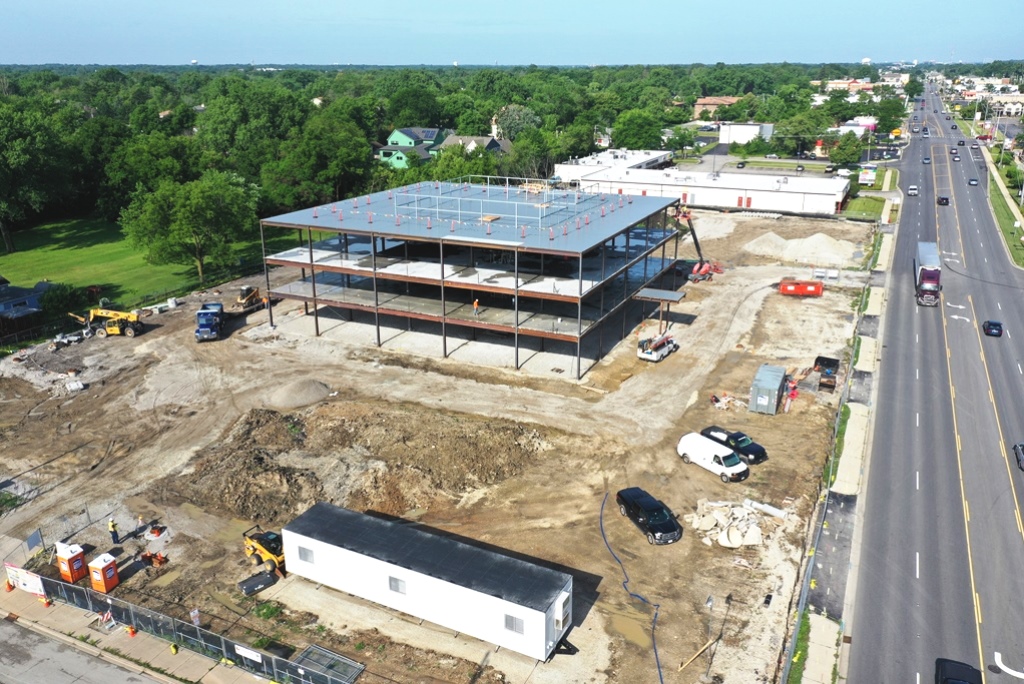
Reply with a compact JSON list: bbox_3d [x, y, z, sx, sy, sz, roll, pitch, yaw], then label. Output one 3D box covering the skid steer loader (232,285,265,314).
[{"bbox_3d":[-34.623,-5.835,104.498,1.800,2.150,3.500,6,20,17],"label":"skid steer loader"}]

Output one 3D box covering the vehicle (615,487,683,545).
[{"bbox_3d":[9.629,12.093,56.157,2.050,1.930,6.000,-7,21,-20],"label":"vehicle"}]

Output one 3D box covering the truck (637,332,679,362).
[{"bbox_3d":[16.516,0.401,89.281,2.150,2.000,5.600,12,23,32],"label":"truck"}]

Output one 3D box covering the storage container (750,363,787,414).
[{"bbox_3d":[24.556,4.555,76.454,2.420,2.620,5.900,9,21,24],"label":"storage container"}]

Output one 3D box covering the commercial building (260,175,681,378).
[{"bbox_3d":[-3.358,-11.929,103.588,40.726,15.900,36.912,9,21,24],"label":"commercial building"}]

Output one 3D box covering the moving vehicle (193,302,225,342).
[{"bbox_3d":[-36.733,-2.588,96.923,2.400,2.850,6.800,-4,20,-10],"label":"moving vehicle"}]

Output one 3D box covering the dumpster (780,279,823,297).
[{"bbox_3d":[40.586,-7.544,111.900,5.900,1.650,2.300,2,20,7],"label":"dumpster"}]

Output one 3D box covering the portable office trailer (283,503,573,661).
[{"bbox_3d":[-5.324,14.141,48.338,18.500,3.400,3.600,9,22,25],"label":"portable office trailer"}]

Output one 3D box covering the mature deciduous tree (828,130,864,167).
[{"bbox_3d":[101.879,-59.124,243.190,10.400,10.800,10.200,0,19,0],"label":"mature deciduous tree"}]

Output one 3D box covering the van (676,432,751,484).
[{"bbox_3d":[16.281,9.260,64.049,2.020,2.100,6.000,-14,24,-34],"label":"van"}]

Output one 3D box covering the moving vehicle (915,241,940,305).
[{"bbox_3d":[59.092,-9.979,113.277,2.600,4.100,21.700,9,21,24],"label":"moving vehicle"}]

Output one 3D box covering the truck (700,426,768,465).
[{"bbox_3d":[18.460,8.575,66.338,1.970,1.780,5.500,-16,25,-38],"label":"truck"}]

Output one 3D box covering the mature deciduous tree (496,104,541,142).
[{"bbox_3d":[2.169,-74.055,278.138,15.200,16.800,14.800,0,19,0],"label":"mature deciduous tree"}]

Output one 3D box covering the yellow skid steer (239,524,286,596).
[{"bbox_3d":[-15.519,13.663,52.191,3.550,2.050,1.900,13,24,34],"label":"yellow skid steer"}]

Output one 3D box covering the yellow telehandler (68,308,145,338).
[{"bbox_3d":[-48.550,-2.261,95.702,7.700,3.100,2.500,-1,19,-2],"label":"yellow telehandler"}]

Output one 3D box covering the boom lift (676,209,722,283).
[{"bbox_3d":[27.204,-14.119,116.253,7.800,11.300,3.400,-16,25,-37],"label":"boom lift"}]

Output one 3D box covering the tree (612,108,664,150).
[{"bbox_3d":[40.079,-67.452,255.539,15.800,15.200,15.800,9,21,24],"label":"tree"}]

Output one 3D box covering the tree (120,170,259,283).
[{"bbox_3d":[-47.552,-16.661,116.901,20.000,16.500,19.000,0,19,0],"label":"tree"}]

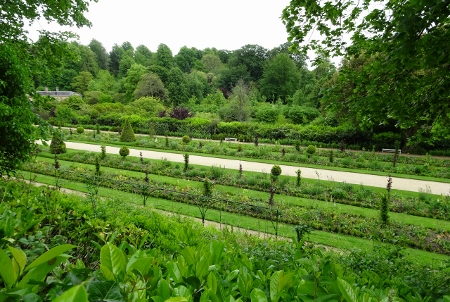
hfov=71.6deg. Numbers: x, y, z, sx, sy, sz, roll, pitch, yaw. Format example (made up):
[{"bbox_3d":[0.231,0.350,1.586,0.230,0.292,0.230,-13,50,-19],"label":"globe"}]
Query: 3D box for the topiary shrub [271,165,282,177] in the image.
[{"bbox_3d":[3.441,1.319,20.900,0.710,0.740,0.710,0,11,0],"label":"topiary shrub"}]

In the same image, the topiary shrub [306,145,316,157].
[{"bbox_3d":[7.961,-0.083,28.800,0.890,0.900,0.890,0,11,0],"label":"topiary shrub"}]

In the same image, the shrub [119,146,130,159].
[{"bbox_3d":[-8.756,0.061,27.200,0.900,0.940,0.900,0,11,0],"label":"shrub"}]

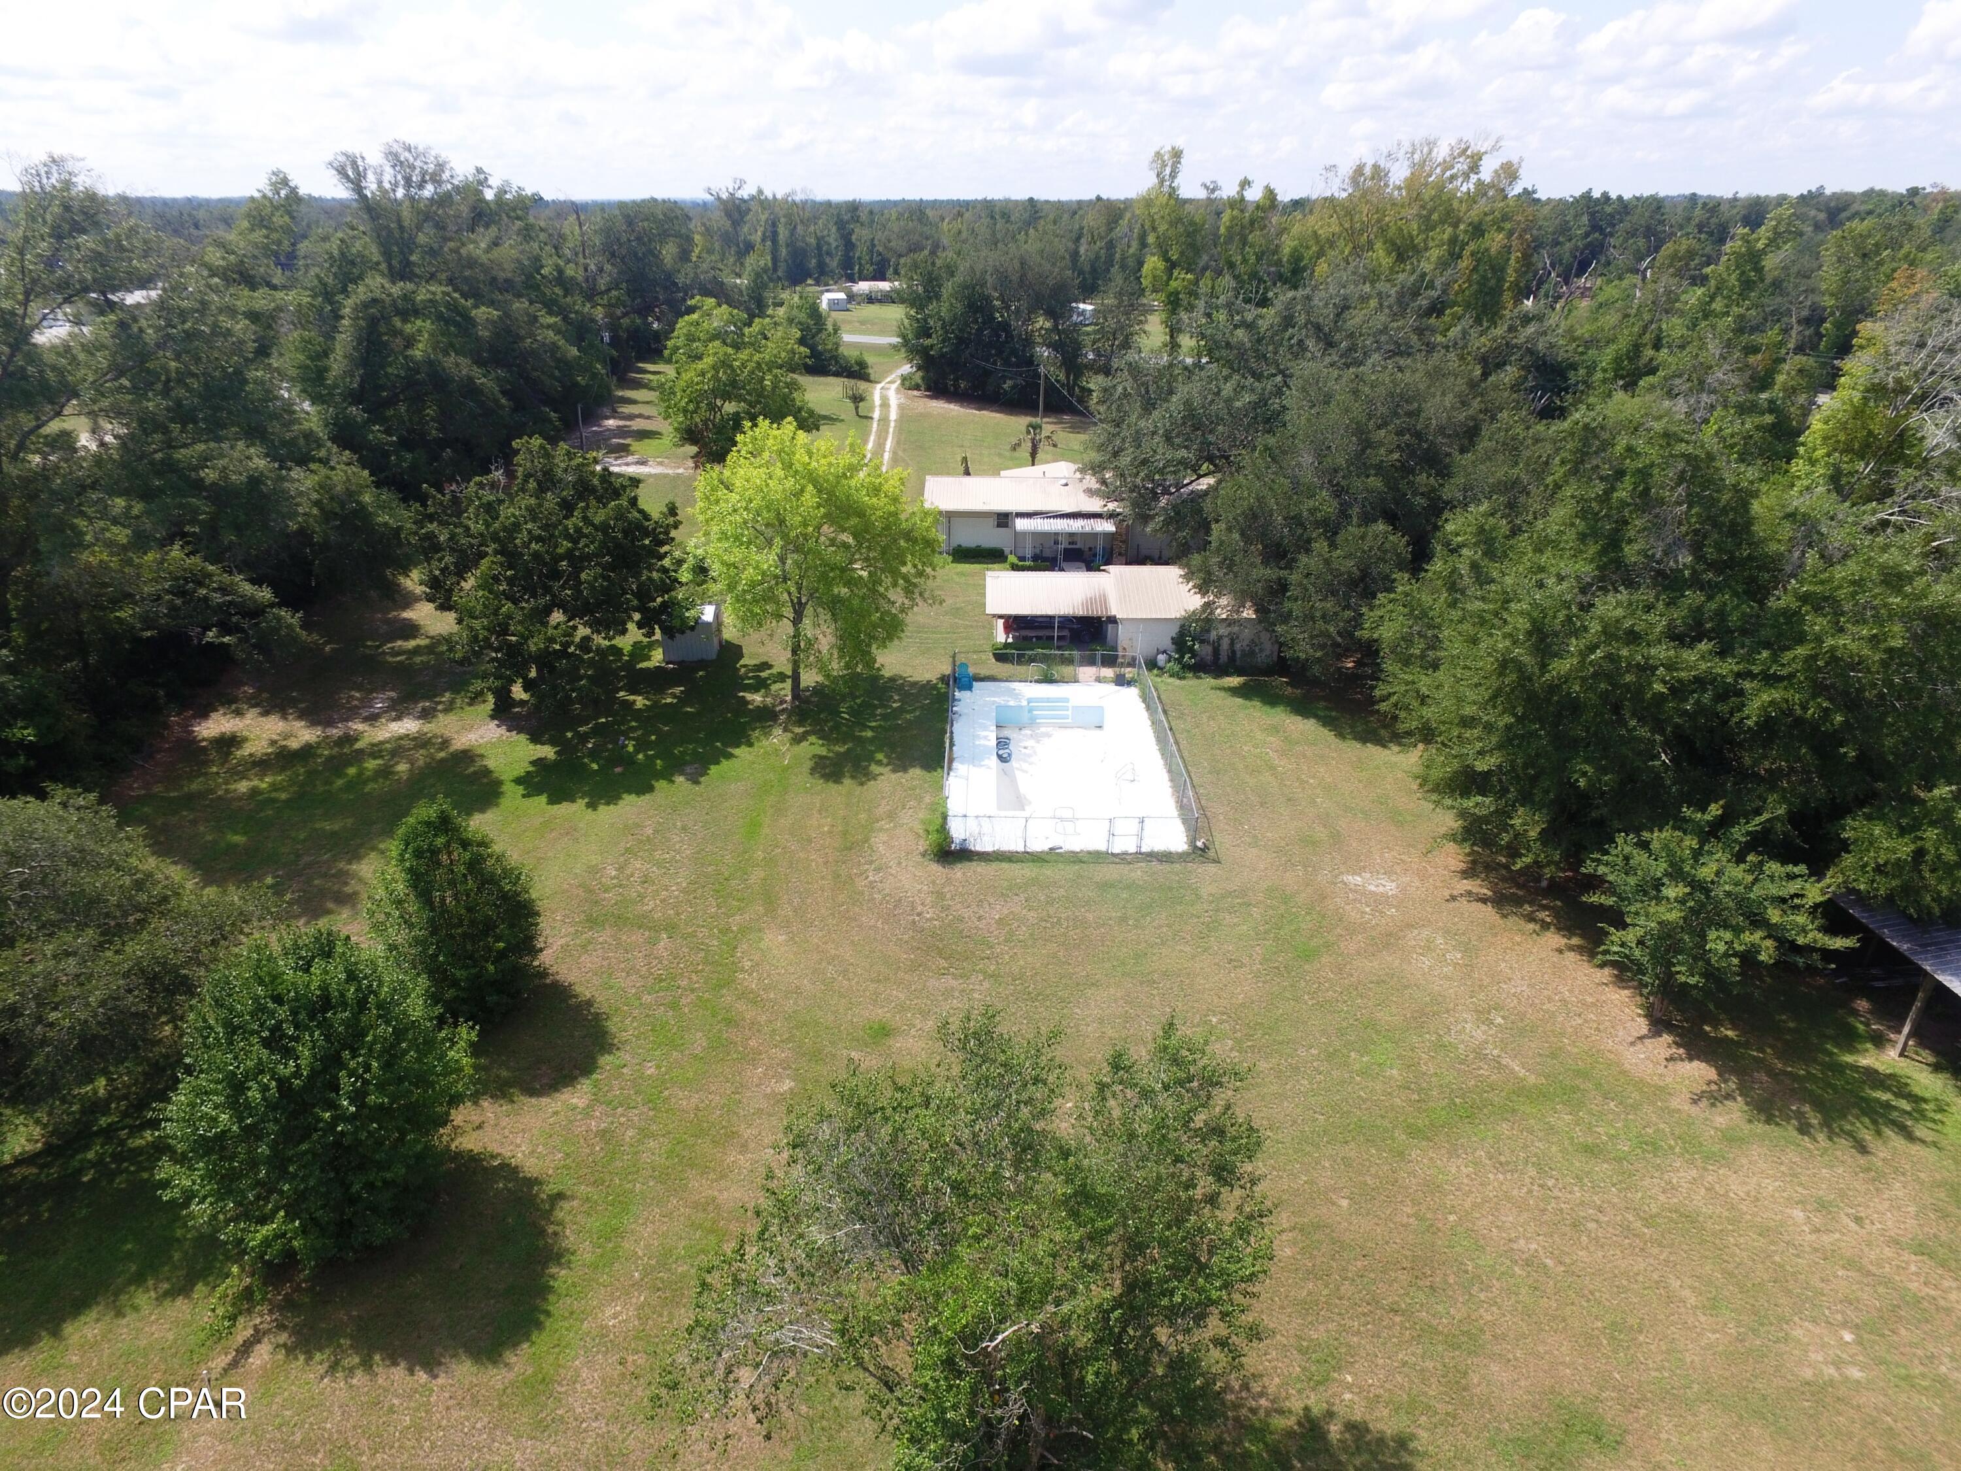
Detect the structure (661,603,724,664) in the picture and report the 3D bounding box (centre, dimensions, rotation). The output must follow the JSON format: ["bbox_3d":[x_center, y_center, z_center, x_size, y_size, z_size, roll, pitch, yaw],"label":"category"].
[{"bbox_3d":[-14.300,-5.270,56.510,2.500,2.400,2.400,0,25,0],"label":"structure"}]

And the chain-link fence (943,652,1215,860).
[{"bbox_3d":[3.150,0.187,46.149,8.800,1.440,15.300,0,25,0],"label":"chain-link fence"}]

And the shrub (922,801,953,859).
[{"bbox_3d":[-1.450,3.160,39.590,1.050,1.750,1.250,0,25,0],"label":"shrub"}]

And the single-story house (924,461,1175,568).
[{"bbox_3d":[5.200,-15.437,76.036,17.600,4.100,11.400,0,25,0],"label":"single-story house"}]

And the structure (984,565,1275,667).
[{"bbox_3d":[7.200,-6.641,58.183,13.900,3.450,8.000,0,25,0],"label":"structure"}]

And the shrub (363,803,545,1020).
[{"bbox_3d":[-14.300,4.775,30.836,4.400,6.300,4.400,0,25,0],"label":"shrub"}]

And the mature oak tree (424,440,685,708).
[{"bbox_3d":[-18.200,-6.724,48.622,10.500,11.800,10.500,0,25,0],"label":"mature oak tree"}]

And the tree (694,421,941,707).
[{"bbox_3d":[-7.100,-7.377,49.529,10.600,12.200,10.400,0,25,0],"label":"tree"}]

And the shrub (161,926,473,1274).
[{"bbox_3d":[-14.400,7.513,24.608,6.000,6.700,6.000,0,25,0],"label":"shrub"}]

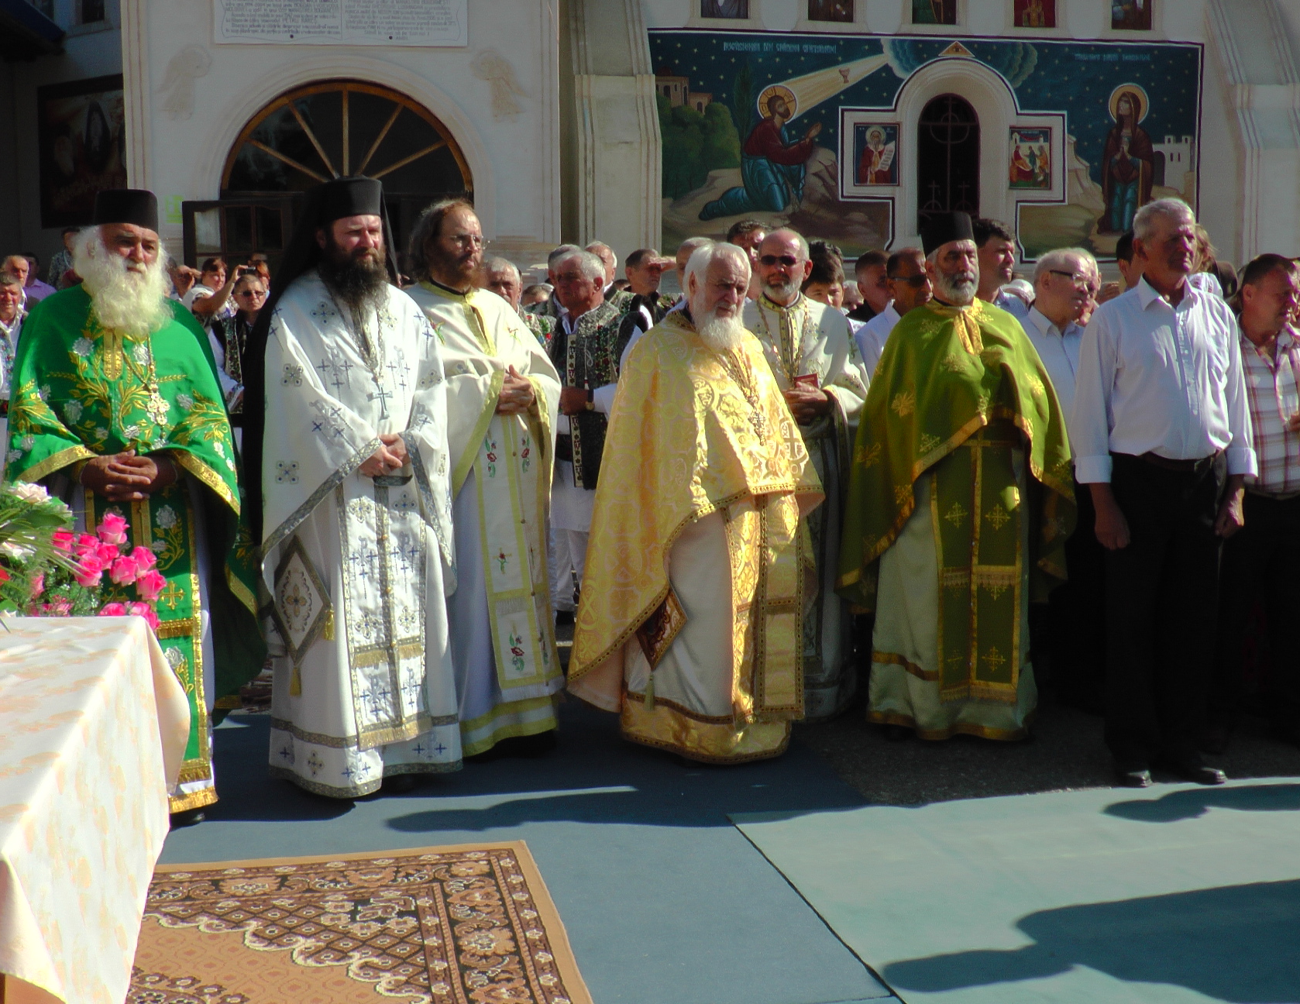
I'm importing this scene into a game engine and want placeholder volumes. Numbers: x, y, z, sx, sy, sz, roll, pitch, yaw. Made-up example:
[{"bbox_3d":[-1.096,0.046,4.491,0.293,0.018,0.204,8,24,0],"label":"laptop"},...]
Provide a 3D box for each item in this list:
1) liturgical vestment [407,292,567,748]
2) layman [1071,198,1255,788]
[{"bbox_3d":[-0.532,0.030,4.619,0.550,1.470,0.460,-4,6,-40],"label":"liturgical vestment"},{"bbox_3d":[1.557,-0.047,4.342,0.550,1.730,0.340,-1,5,-15],"label":"layman"}]

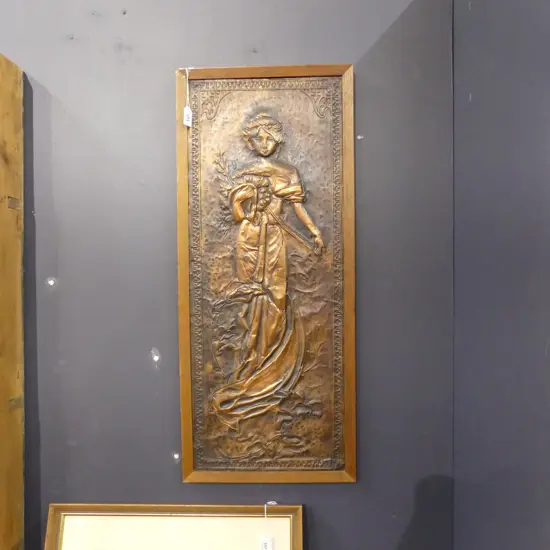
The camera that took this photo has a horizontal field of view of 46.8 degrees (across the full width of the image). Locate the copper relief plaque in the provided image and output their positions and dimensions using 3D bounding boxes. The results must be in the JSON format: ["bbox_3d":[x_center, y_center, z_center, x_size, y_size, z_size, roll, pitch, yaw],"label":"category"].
[{"bbox_3d":[-0.018,0.004,1.468,0.400,0.950,0.033,-1,2,2],"label":"copper relief plaque"}]

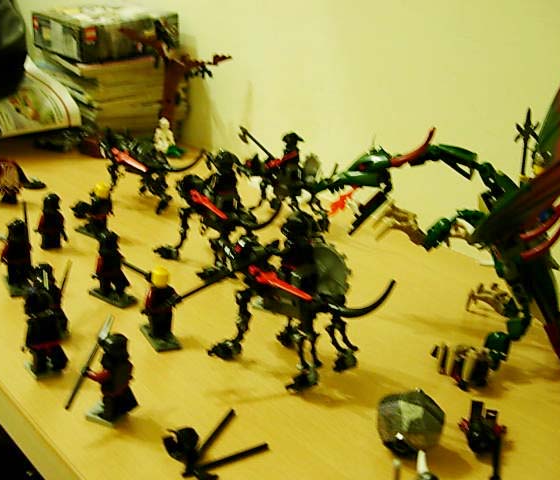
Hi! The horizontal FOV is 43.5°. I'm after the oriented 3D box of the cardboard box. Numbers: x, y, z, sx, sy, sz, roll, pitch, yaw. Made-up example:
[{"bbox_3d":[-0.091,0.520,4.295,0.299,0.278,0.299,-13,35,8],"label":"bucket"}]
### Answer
[{"bbox_3d":[-0.194,-0.234,0.790,0.085,0.036,0.133,22,30,34],"label":"cardboard box"}]

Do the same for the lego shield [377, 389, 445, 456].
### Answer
[{"bbox_3d":[0.064,0.088,0.342,0.030,0.010,0.029,10,63,13],"label":"lego shield"}]

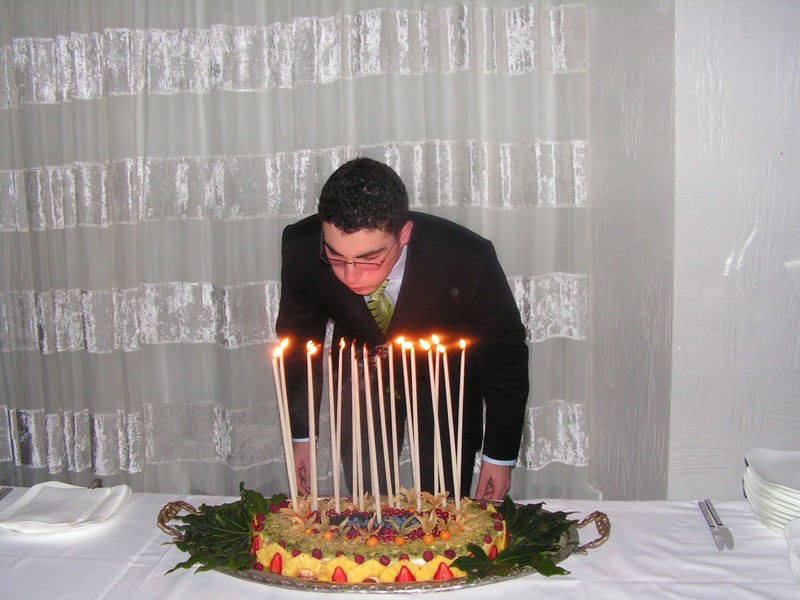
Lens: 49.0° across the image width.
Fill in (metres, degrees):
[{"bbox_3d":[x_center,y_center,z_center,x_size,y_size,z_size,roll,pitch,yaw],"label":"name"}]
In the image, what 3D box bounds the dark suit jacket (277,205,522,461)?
[{"bbox_3d":[0.022,0.079,2.031,0.550,0.570,0.500,-1,8,6],"label":"dark suit jacket"}]

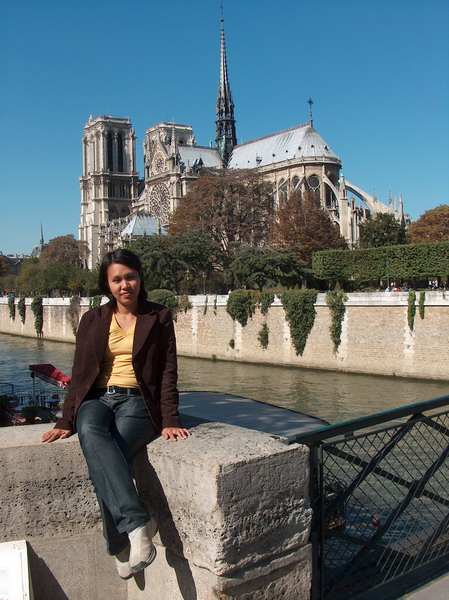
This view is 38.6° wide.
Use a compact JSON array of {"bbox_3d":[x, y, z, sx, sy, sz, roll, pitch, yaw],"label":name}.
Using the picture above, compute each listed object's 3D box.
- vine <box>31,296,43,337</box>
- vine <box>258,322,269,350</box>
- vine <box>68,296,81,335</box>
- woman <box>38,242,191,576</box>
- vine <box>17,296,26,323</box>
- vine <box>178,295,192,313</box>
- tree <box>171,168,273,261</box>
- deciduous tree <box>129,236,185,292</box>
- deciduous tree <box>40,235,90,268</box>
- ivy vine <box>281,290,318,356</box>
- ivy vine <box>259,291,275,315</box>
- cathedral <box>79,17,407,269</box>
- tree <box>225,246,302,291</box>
[{"bbox_3d":[-41.835,3.626,142.559,1.000,8.760,3.750,-3,2,-36],"label":"vine"},{"bbox_3d":[4.717,4.414,77.500,0.400,3.400,1.300,0,0,-42],"label":"vine"},{"bbox_3d":[-29.597,3.221,126.403,0.800,7.780,3.047,-3,2,-38],"label":"vine"},{"bbox_3d":[-0.473,0.419,2.710,0.650,1.300,0.640,0,0,3],"label":"woman"},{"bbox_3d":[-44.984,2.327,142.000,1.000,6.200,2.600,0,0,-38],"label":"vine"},{"bbox_3d":[-5.942,0.529,97.479,0.500,2.689,2.699,-3,2,-41],"label":"vine"},{"bbox_3d":[-0.141,-12.816,123.320,20.346,24.873,20.346,-2,1,0],"label":"tree"},{"bbox_3d":[-12.562,-5.653,115.000,10.800,11.800,10.500,0,0,0],"label":"deciduous tree"},{"bbox_3d":[-44.722,-9.028,178.000,14.000,18.500,13.500,0,0,0],"label":"deciduous tree"},{"bbox_3d":[9.330,2.870,80.114,0.800,8.013,5.226,-3,2,-42],"label":"ivy vine"},{"bbox_3d":[5.080,0.302,77.500,0.600,2.900,2.100,0,0,-42],"label":"ivy vine"},{"bbox_3d":[-0.155,-49.393,208.028,48.000,96.000,129.000,-3,2,-35],"label":"cathedral"},{"bbox_3d":[6.480,-4.398,104.110,12.659,8.578,12.659,-2,1,0],"label":"tree"}]

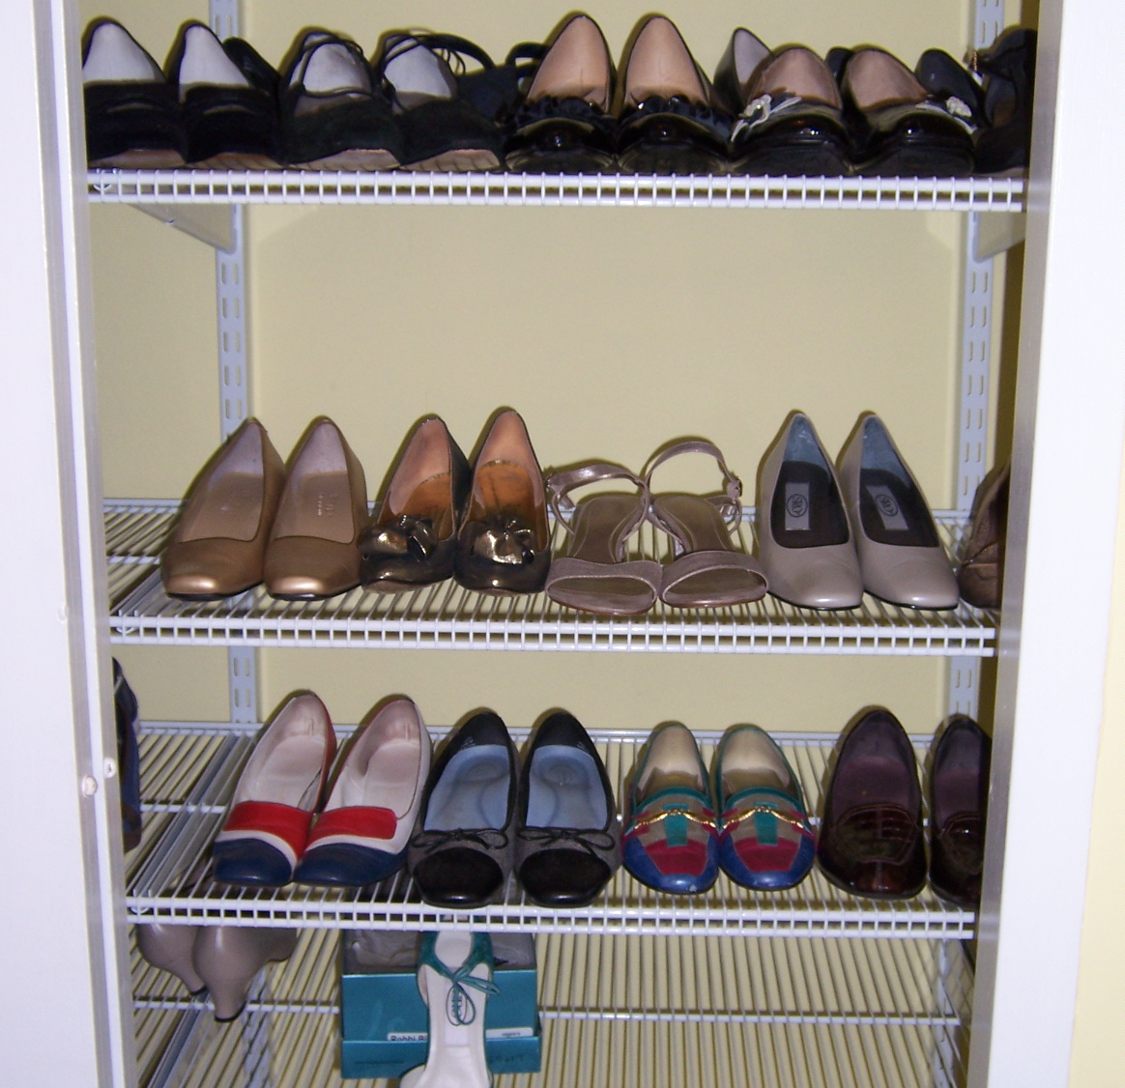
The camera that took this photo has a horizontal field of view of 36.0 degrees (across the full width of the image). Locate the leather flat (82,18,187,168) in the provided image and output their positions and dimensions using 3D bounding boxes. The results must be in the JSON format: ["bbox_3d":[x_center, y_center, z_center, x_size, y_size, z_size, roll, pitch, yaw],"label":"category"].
[{"bbox_3d":[-0.328,-0.346,1.323,0.077,0.118,0.240,-3,13,-14],"label":"leather flat"}]

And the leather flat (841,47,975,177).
[{"bbox_3d":[0.252,-0.330,1.313,0.084,0.099,0.250,1,13,2],"label":"leather flat"}]

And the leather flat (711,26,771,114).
[{"bbox_3d":[0.163,-0.354,1.375,0.077,0.110,0.242,-1,14,-5],"label":"leather flat"}]

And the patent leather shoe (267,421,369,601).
[{"bbox_3d":[-0.196,-0.031,1.400,0.079,0.105,0.240,-1,13,-5],"label":"patent leather shoe"}]

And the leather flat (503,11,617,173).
[{"bbox_3d":[0.004,-0.344,1.310,0.081,0.124,0.235,1,13,4],"label":"leather flat"}]

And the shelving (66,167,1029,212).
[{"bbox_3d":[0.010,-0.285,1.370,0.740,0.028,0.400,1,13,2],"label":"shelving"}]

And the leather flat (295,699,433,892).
[{"bbox_3d":[-0.157,0.200,1.435,0.084,0.077,0.250,2,13,5],"label":"leather flat"}]

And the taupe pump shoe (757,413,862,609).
[{"bbox_3d":[0.191,-0.032,1.397,0.080,0.107,0.245,1,13,2],"label":"taupe pump shoe"}]

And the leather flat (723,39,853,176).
[{"bbox_3d":[0.172,-0.328,1.301,0.085,0.096,0.248,2,13,6],"label":"leather flat"}]

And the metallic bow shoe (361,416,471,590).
[{"bbox_3d":[-0.116,-0.033,1.416,0.075,0.103,0.240,1,13,3],"label":"metallic bow shoe"}]

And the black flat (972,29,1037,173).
[{"bbox_3d":[0.339,-0.336,1.304,0.080,0.116,0.240,2,13,7],"label":"black flat"}]

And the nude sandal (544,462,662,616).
[{"bbox_3d":[0.037,-0.010,1.381,0.086,0.076,0.240,1,13,3],"label":"nude sandal"}]

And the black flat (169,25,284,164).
[{"bbox_3d":[-0.263,-0.342,1.314,0.080,0.110,0.250,-3,14,-13],"label":"black flat"}]

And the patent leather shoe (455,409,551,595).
[{"bbox_3d":[-0.048,-0.037,1.417,0.076,0.106,0.240,0,13,-2],"label":"patent leather shoe"}]

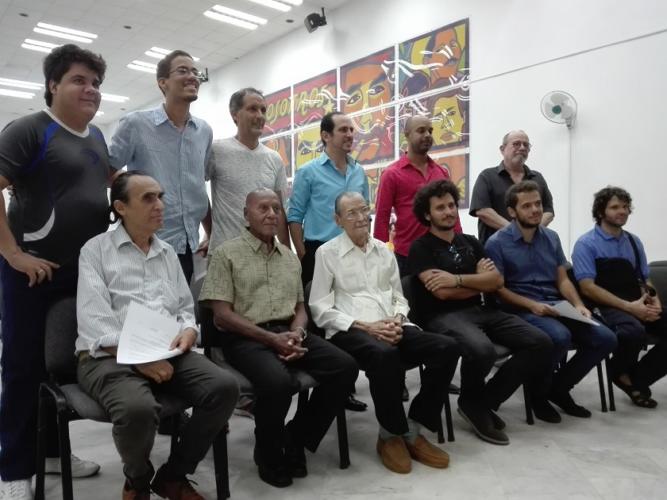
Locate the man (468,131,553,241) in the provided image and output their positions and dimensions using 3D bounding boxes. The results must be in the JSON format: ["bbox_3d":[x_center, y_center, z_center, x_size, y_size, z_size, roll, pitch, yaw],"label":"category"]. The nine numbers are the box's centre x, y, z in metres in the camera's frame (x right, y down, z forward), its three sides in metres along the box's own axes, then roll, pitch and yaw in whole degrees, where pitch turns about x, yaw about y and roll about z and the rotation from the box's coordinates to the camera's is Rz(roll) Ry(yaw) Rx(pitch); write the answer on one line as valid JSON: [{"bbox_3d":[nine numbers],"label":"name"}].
[{"bbox_3d":[1.200,0.044,3.483,0.550,1.677,0.340,-1,2,-11],"label":"man"}]

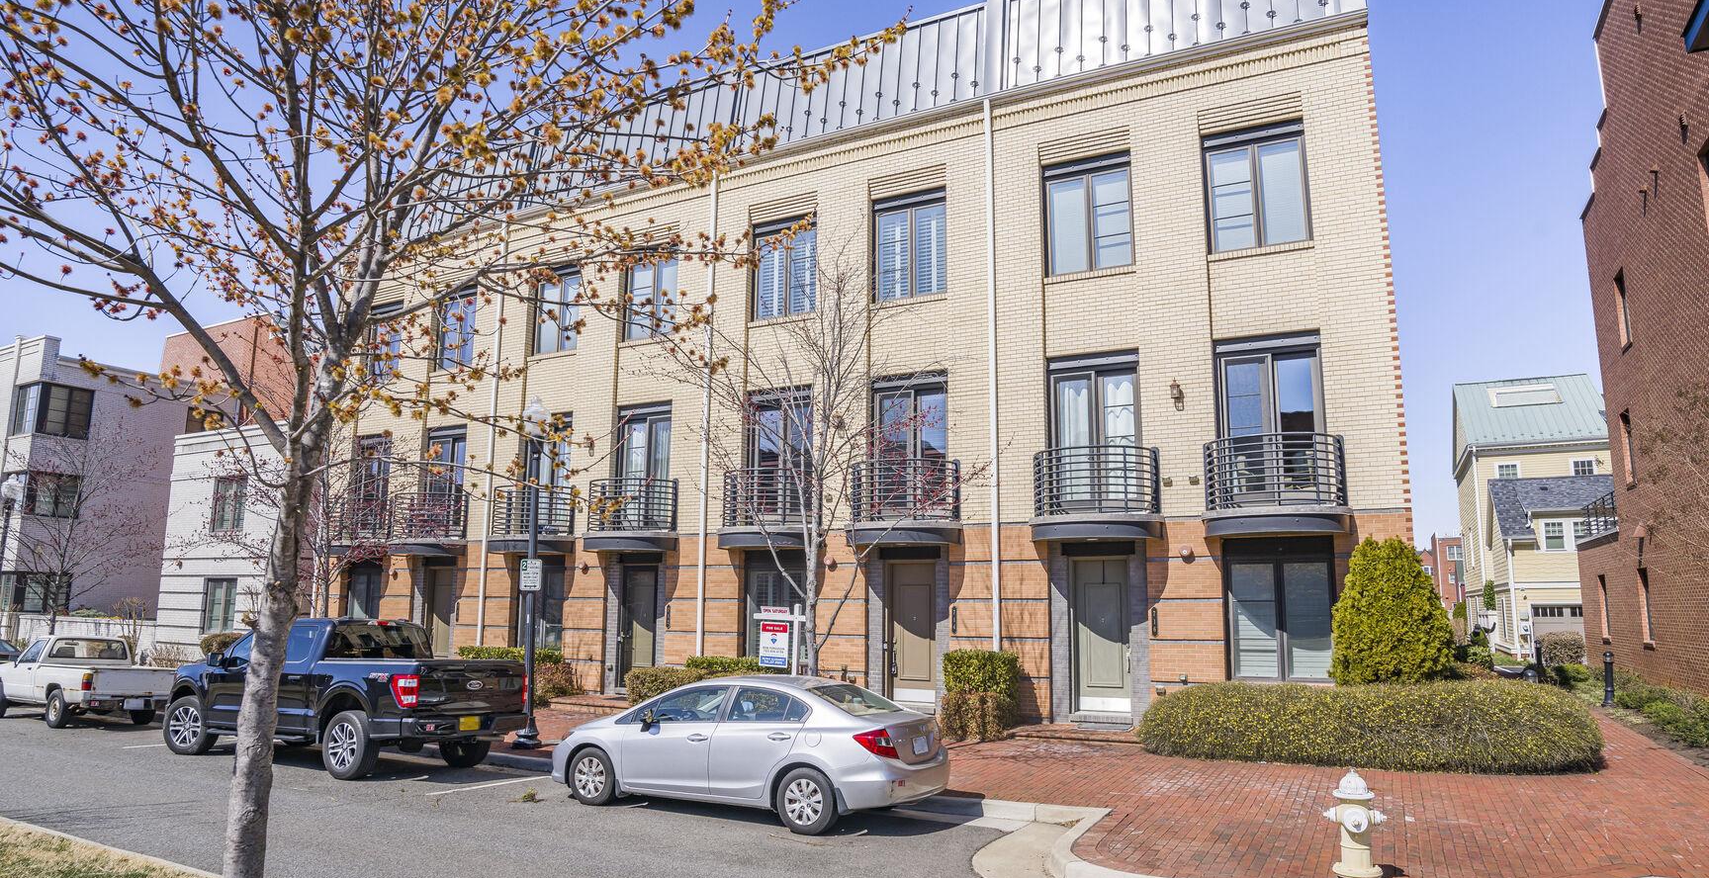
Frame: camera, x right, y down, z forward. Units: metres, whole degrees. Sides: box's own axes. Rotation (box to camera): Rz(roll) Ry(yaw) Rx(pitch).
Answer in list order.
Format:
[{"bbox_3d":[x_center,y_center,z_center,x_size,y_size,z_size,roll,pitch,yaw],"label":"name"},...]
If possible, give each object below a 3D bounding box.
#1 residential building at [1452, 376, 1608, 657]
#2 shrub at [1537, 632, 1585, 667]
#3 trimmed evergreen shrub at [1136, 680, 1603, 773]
[{"bbox_3d":[32.332,3.172,46.821,6.088,13.507,14.940,-4,-10,26],"label":"residential building"},{"bbox_3d":[22.503,6.772,31.718,1.256,1.283,1.256,-4,-10,26],"label":"shrub"},{"bbox_3d":[6.636,3.764,13.332,5.400,1.020,1.850,-4,-11,23],"label":"trimmed evergreen shrub"}]

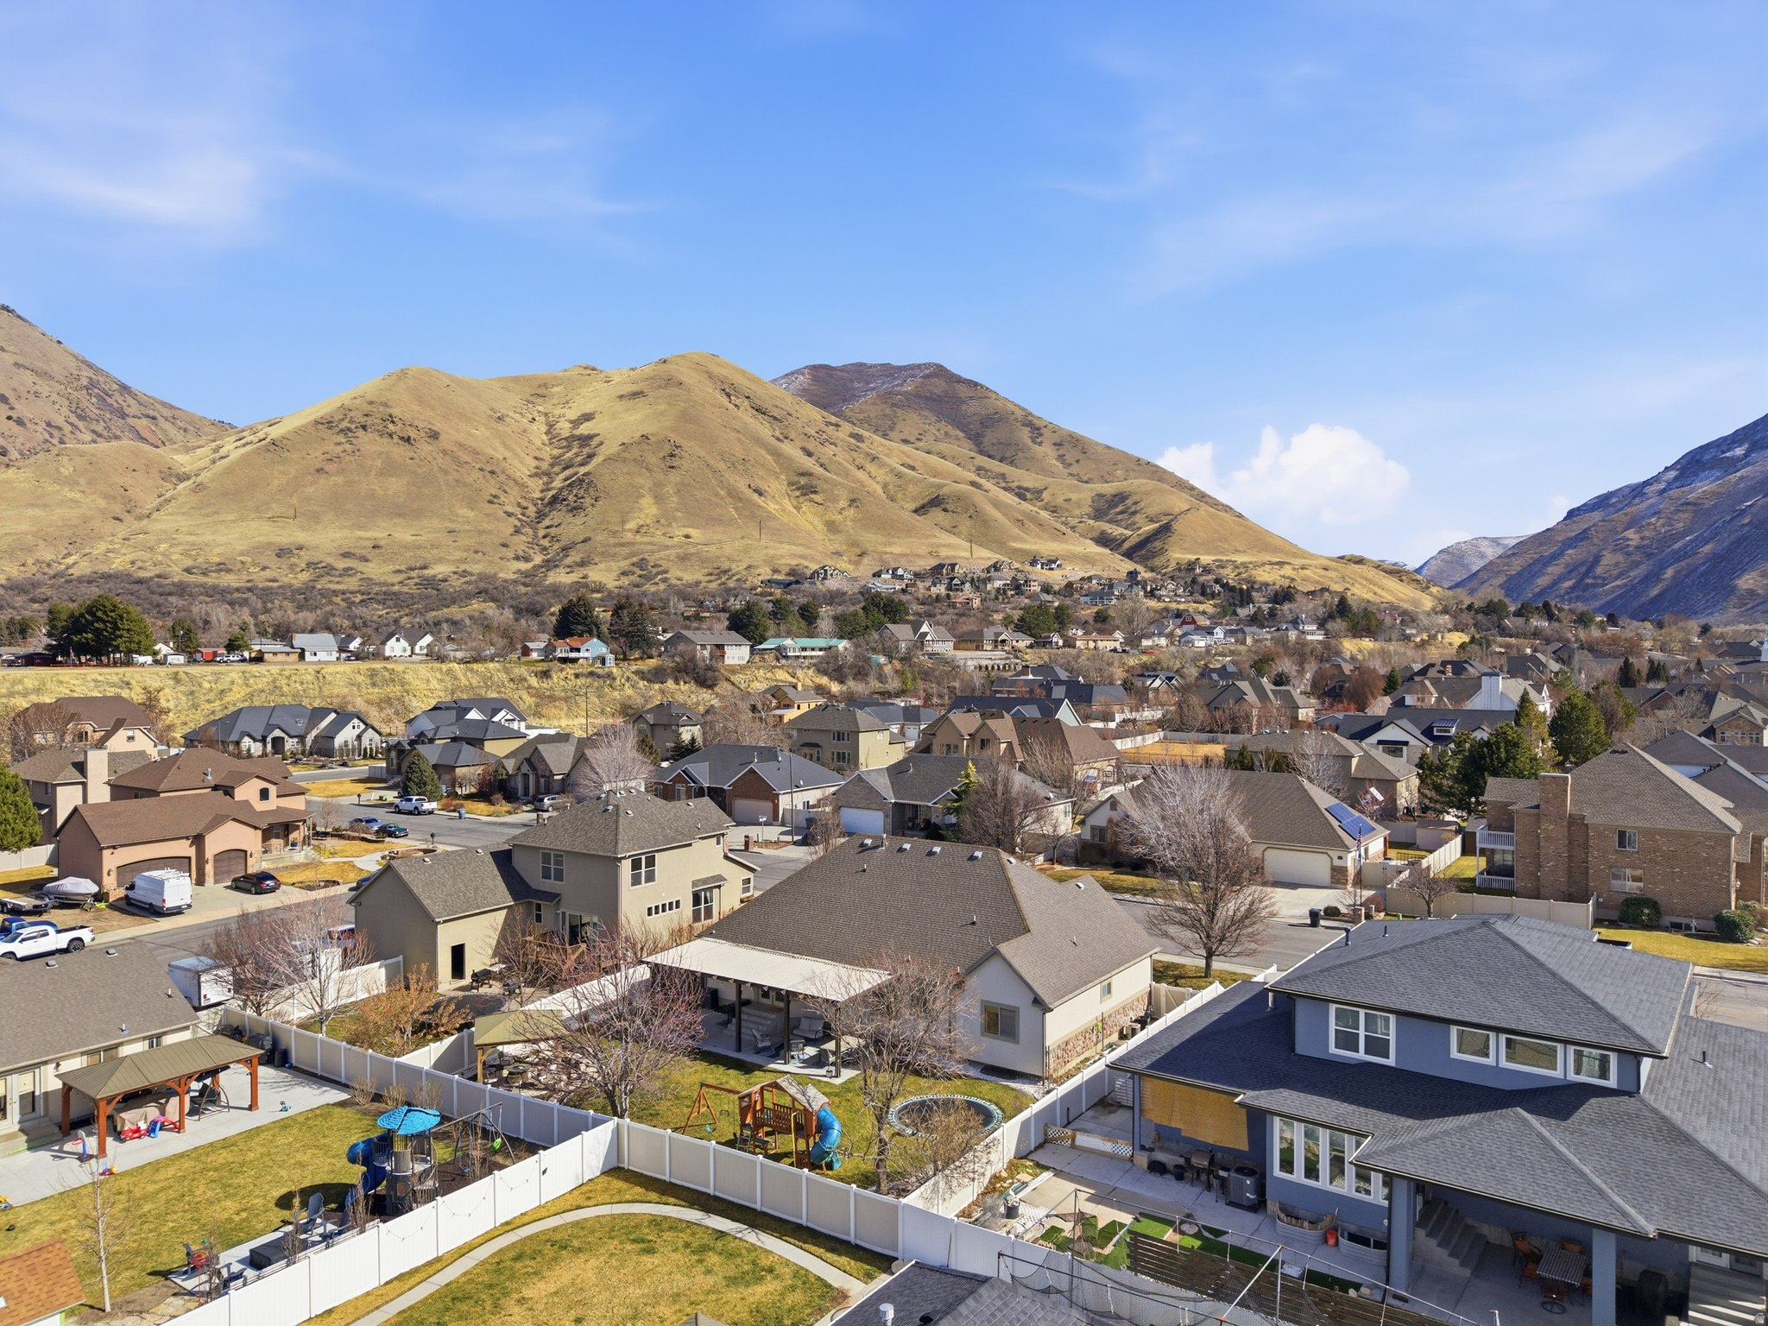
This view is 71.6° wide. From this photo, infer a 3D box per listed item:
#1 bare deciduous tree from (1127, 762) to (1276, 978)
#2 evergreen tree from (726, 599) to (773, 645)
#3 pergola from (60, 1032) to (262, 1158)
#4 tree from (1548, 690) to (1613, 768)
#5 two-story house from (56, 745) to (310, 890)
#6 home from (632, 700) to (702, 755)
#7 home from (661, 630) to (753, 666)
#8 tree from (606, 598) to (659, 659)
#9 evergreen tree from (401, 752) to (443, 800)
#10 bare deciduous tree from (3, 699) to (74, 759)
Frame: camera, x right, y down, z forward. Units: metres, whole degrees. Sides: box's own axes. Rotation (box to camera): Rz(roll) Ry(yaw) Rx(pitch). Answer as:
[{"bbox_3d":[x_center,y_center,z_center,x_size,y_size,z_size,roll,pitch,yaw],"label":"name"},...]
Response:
[{"bbox_3d":[17.801,11.480,68.172,8.300,11.900,8.200,0,1,0],"label":"bare deciduous tree"},{"bbox_3d":[-38.011,-10.526,346.000,13.000,15.500,13.000,0,1,0],"label":"evergreen tree"},{"bbox_3d":[-28.075,16.471,47.780,4.000,3.000,6.150,1,1,36],"label":"pergola"},{"bbox_3d":[91.339,8.844,161.000,7.400,10.430,7.400,0,1,30],"label":"tree"},{"bbox_3d":[-58.442,12.458,102.683,20.500,9.300,19.600,1,1,36],"label":"two-story house"},{"bbox_3d":[-33.983,10.441,195.377,11.300,9.000,7.800,1,1,36],"label":"home"},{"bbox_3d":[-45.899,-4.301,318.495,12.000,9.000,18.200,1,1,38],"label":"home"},{"bbox_3d":[-67.037,-8.999,326.000,13.600,16.160,13.600,0,1,-12],"label":"tree"},{"bbox_3d":[-53.570,13.013,143.053,4.800,5.800,4.800,0,1,0],"label":"evergreen tree"},{"bbox_3d":[-122.544,10.730,178.000,8.600,10.830,8.600,-1,1,-35],"label":"bare deciduous tree"}]

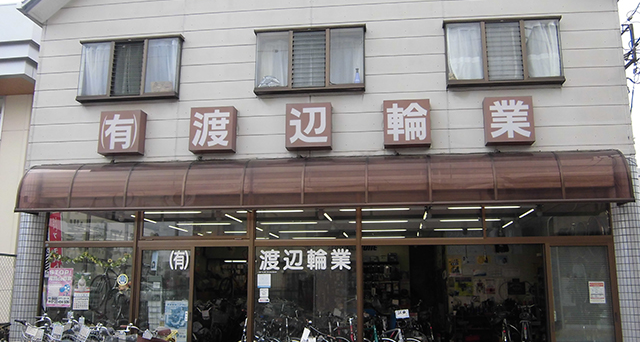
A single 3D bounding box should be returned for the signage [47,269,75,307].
[{"bbox_3d":[-4.179,1.883,7.734,0.415,0.604,0.020,-1,-9,5],"label":"signage"}]

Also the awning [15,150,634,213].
[{"bbox_3d":[-0.177,0.160,7.151,8.850,0.800,0.520,-1,-10,5],"label":"awning"}]

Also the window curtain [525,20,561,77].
[{"bbox_3d":[3.404,-1.863,7.323,0.491,0.901,0.100,-1,-9,5],"label":"window curtain"}]

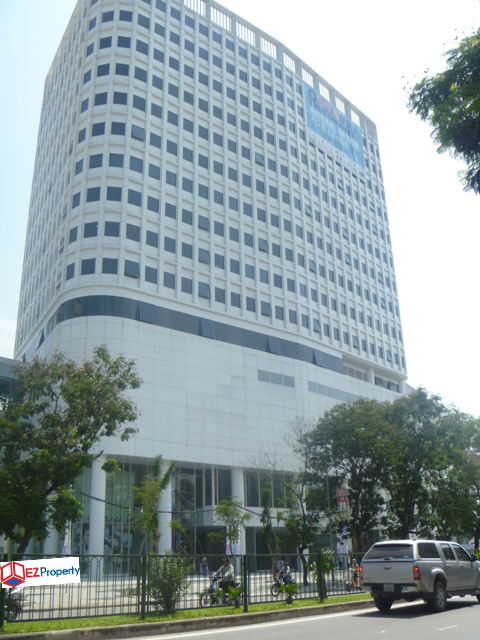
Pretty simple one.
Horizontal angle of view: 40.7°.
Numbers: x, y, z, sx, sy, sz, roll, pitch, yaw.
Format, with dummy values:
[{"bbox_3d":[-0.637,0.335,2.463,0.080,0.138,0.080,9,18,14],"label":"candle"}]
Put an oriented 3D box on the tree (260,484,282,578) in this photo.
[{"bbox_3d":[1.743,11.701,35.800,1.350,5.400,1.350,-1,-21,0],"label":"tree"}]

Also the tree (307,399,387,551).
[{"bbox_3d":[6.844,10.601,41.200,5.400,11.400,5.400,-1,-21,0],"label":"tree"}]

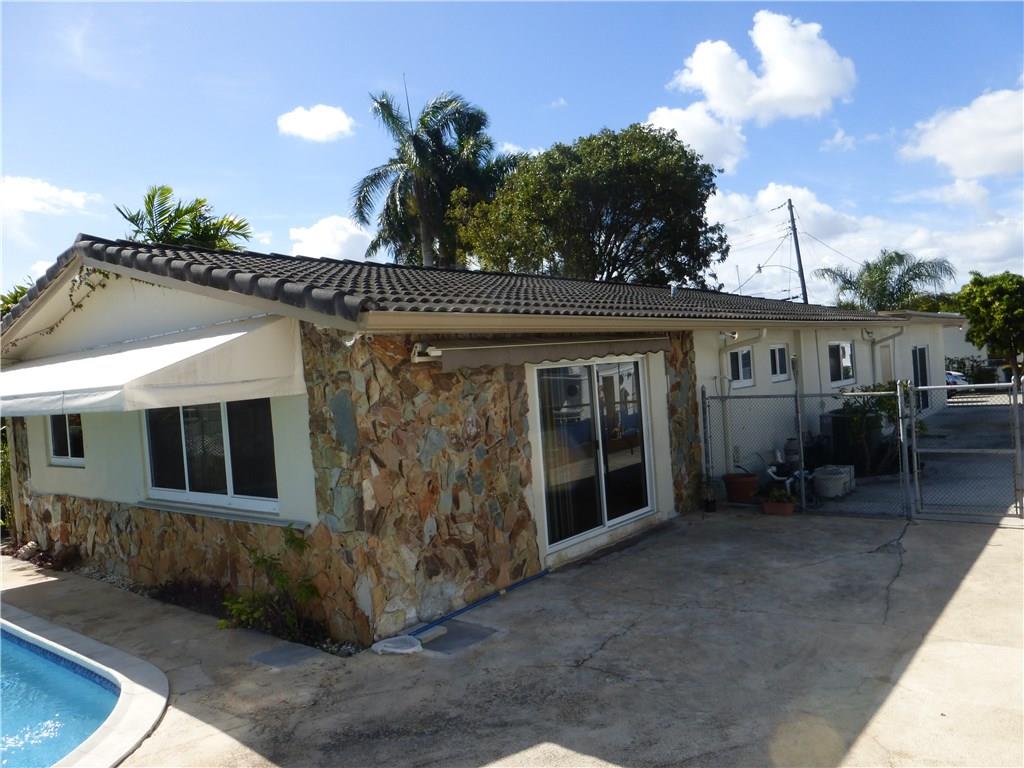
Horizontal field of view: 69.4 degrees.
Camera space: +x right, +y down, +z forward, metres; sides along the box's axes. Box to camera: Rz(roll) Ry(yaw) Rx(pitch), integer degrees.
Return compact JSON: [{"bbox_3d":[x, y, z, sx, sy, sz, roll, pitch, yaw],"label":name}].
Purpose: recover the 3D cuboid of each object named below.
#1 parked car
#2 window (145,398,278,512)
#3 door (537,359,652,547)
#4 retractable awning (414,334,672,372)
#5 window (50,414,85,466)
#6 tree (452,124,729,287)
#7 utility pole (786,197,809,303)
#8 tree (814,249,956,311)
[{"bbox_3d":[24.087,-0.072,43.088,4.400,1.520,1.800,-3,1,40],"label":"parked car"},{"bbox_3d":[-3.401,0.709,8.138,2.860,1.270,0.120,-4,1,41],"label":"window"},{"bbox_3d":[1.075,0.753,8.938,0.130,2.070,2.370,-4,1,41],"label":"door"},{"bbox_3d":[0.613,-0.391,8.232,0.280,0.270,4.340,-4,1,41],"label":"retractable awning"},{"bbox_3d":[-6.551,0.755,10.827,1.340,0.900,0.120,-4,1,41],"label":"window"},{"bbox_3d":[3.816,-4.796,32.050,11.300,12.650,10.500,-5,0,7],"label":"tree"},{"bbox_3d":[17.815,-5.489,45.035,0.300,11.630,0.300,-9,0,41],"label":"utility pole"},{"bbox_3d":[17.390,-2.858,34.026,6.200,6.580,5.900,-4,1,27],"label":"tree"}]

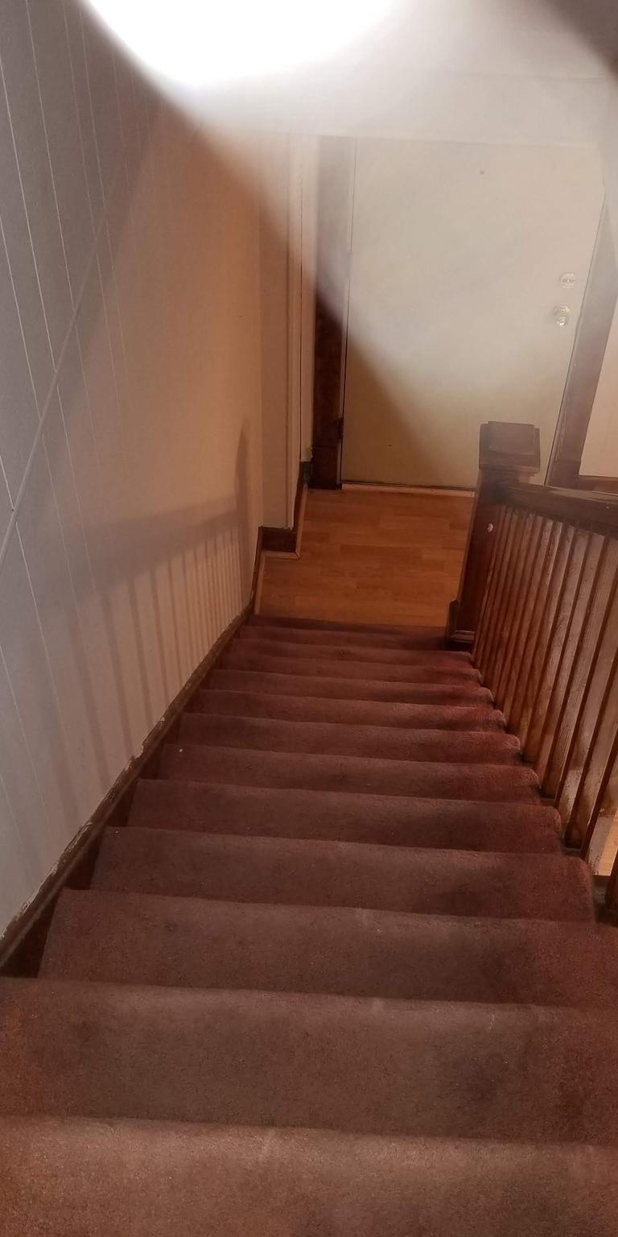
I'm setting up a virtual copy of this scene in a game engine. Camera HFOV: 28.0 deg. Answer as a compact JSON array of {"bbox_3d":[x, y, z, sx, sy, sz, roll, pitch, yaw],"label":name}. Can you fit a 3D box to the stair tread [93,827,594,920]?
[{"bbox_3d":[0.047,0.498,2.075,0.841,0.059,0.262,3,46,2],"label":"stair tread"}]

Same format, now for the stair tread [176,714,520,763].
[{"bbox_3d":[0.086,0.373,2.991,0.841,0.059,0.262,3,46,2],"label":"stair tread"}]

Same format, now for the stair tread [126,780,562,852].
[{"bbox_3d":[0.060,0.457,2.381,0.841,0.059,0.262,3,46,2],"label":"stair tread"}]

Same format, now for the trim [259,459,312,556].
[{"bbox_3d":[-0.109,-0.497,5.537,0.176,0.148,0.492,3,46,2],"label":"trim"}]

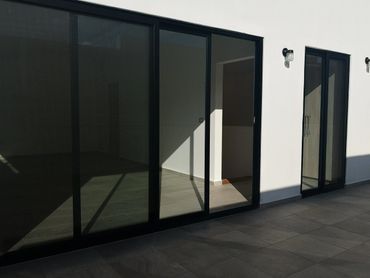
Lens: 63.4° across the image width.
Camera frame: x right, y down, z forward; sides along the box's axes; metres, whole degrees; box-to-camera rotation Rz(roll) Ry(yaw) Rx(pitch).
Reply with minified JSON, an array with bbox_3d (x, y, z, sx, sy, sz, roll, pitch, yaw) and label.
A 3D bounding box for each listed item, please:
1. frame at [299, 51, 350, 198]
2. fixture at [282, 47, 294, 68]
[{"bbox_3d":[2.211,-0.249,4.738,1.165,2.209,0.120,-2,5,-32],"label":"frame"},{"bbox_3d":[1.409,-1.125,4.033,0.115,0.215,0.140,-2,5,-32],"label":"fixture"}]

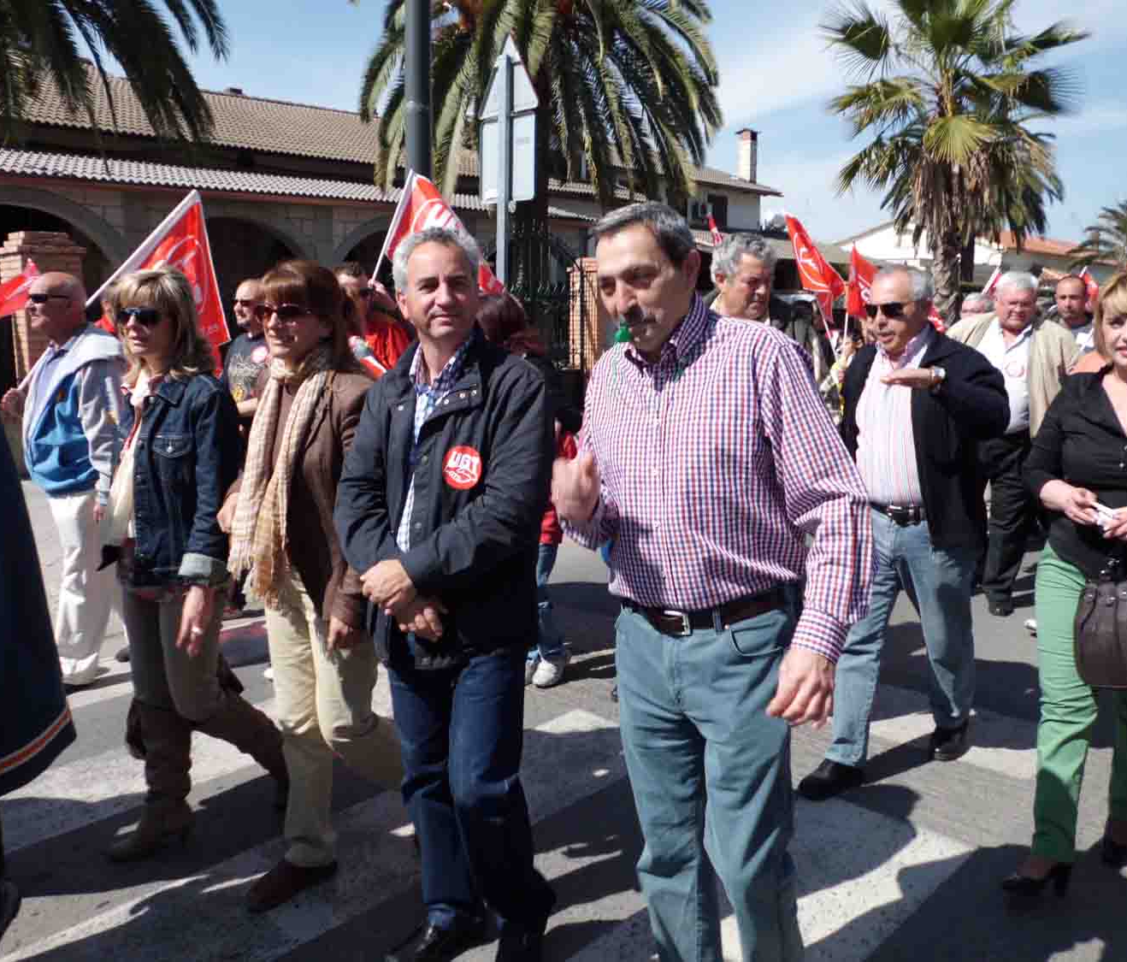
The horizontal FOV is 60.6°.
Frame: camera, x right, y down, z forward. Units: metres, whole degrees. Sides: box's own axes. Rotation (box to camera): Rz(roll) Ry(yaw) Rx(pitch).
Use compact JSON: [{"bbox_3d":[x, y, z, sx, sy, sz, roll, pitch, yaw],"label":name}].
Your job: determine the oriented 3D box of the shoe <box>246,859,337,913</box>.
[{"bbox_3d":[-0.731,1.050,2.597,0.250,0.092,0.093,-8,14,-40],"label":"shoe"}]

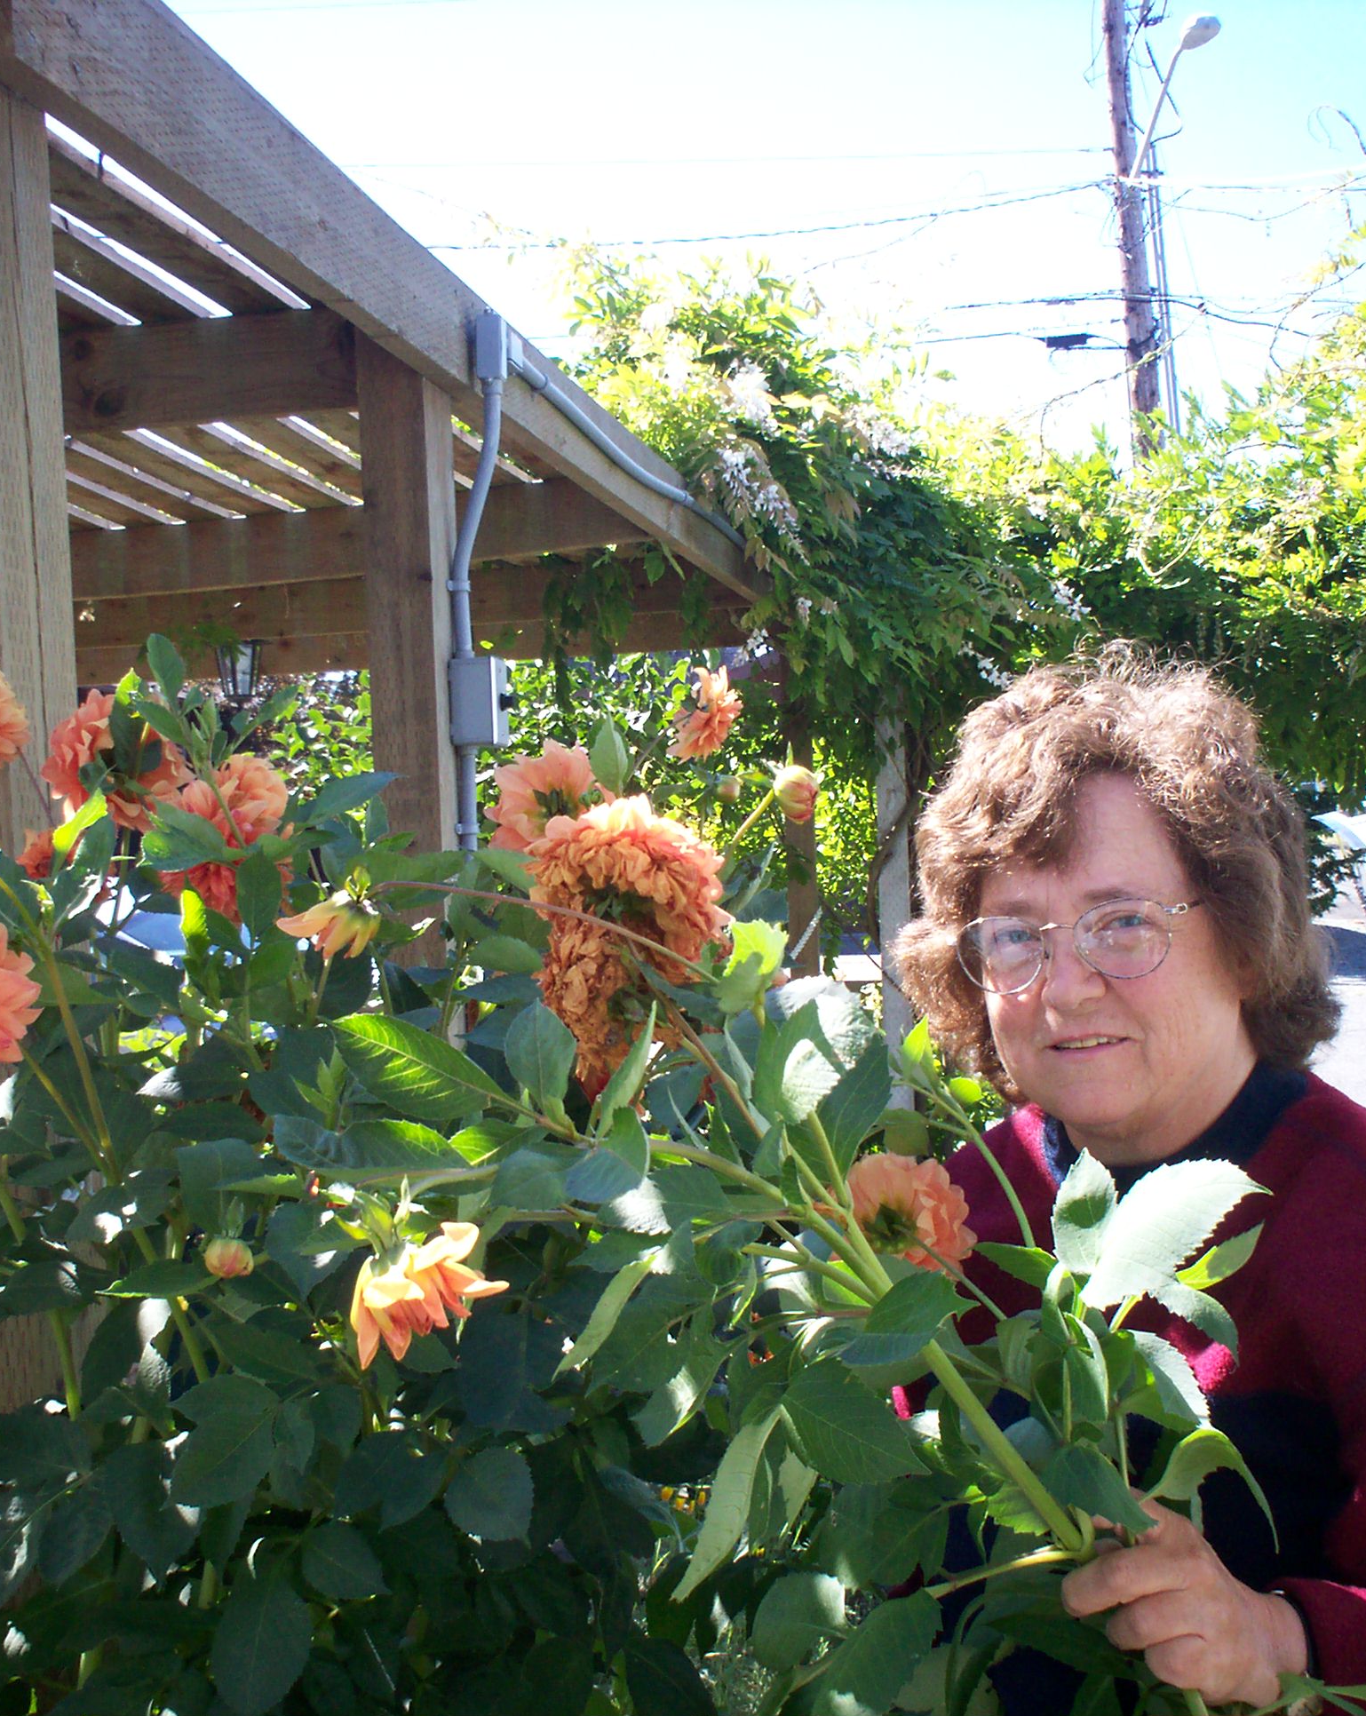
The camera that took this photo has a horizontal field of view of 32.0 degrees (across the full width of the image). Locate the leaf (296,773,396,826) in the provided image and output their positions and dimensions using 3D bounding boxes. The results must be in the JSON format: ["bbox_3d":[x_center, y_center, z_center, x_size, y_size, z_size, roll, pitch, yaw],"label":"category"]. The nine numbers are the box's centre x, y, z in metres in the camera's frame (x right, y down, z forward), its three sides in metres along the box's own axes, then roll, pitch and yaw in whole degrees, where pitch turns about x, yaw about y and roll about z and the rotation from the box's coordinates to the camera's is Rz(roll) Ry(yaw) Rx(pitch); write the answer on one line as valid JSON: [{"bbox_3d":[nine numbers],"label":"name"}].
[{"bbox_3d":[-0.224,-0.039,1.580,0.068,0.015,0.036,-24,44,-9],"label":"leaf"}]

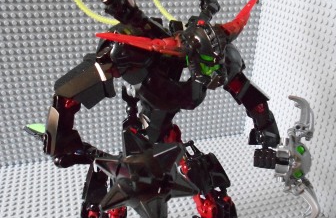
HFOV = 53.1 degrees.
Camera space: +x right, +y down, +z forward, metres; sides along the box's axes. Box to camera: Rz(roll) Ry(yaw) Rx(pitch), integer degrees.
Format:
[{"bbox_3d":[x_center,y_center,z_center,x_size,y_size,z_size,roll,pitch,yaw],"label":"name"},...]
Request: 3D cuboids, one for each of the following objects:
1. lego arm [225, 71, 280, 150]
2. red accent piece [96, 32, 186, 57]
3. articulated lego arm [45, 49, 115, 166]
[{"bbox_3d":[0.067,0.002,0.267,0.034,0.054,0.047,-9,28,-23],"label":"lego arm"},{"bbox_3d":[-0.017,-0.044,0.229,0.063,0.015,0.013,2,25,0],"label":"red accent piece"},{"bbox_3d":[-0.062,0.001,0.240,0.055,0.079,0.047,-9,28,-23],"label":"articulated lego arm"}]

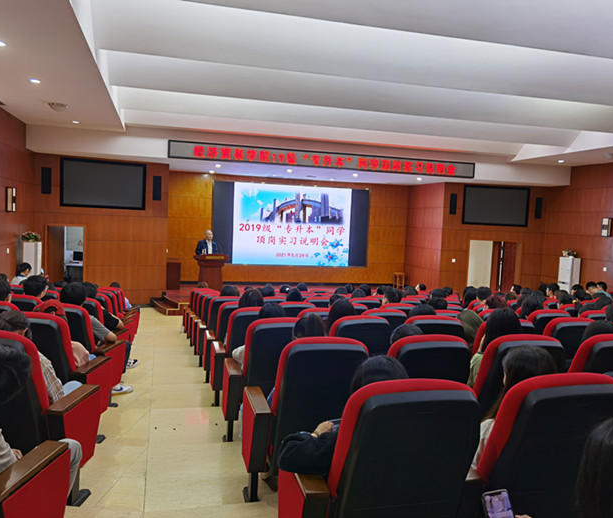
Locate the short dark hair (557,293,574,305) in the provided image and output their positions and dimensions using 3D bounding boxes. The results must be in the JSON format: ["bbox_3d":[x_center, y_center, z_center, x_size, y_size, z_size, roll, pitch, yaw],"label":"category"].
[{"bbox_3d":[3.353,0.534,6.977,0.175,0.190,0.190,0,5,-30],"label":"short dark hair"}]

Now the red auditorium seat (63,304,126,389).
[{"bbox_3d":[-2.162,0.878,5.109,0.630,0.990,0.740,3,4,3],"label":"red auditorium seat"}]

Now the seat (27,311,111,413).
[{"bbox_3d":[-1.726,0.753,3.590,0.610,0.885,0.650,3,4,4],"label":"seat"}]

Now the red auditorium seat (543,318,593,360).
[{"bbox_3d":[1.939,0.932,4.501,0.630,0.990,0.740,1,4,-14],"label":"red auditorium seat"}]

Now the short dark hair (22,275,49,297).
[{"bbox_3d":[-2.772,0.265,5.511,0.180,0.200,0.200,3,4,4],"label":"short dark hair"}]

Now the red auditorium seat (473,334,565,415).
[{"bbox_3d":[1.143,0.833,3.218,0.610,0.885,0.650,1,4,-15],"label":"red auditorium seat"}]

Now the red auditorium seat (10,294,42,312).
[{"bbox_3d":[-2.811,0.754,5.504,0.610,0.885,0.650,3,4,4],"label":"red auditorium seat"}]

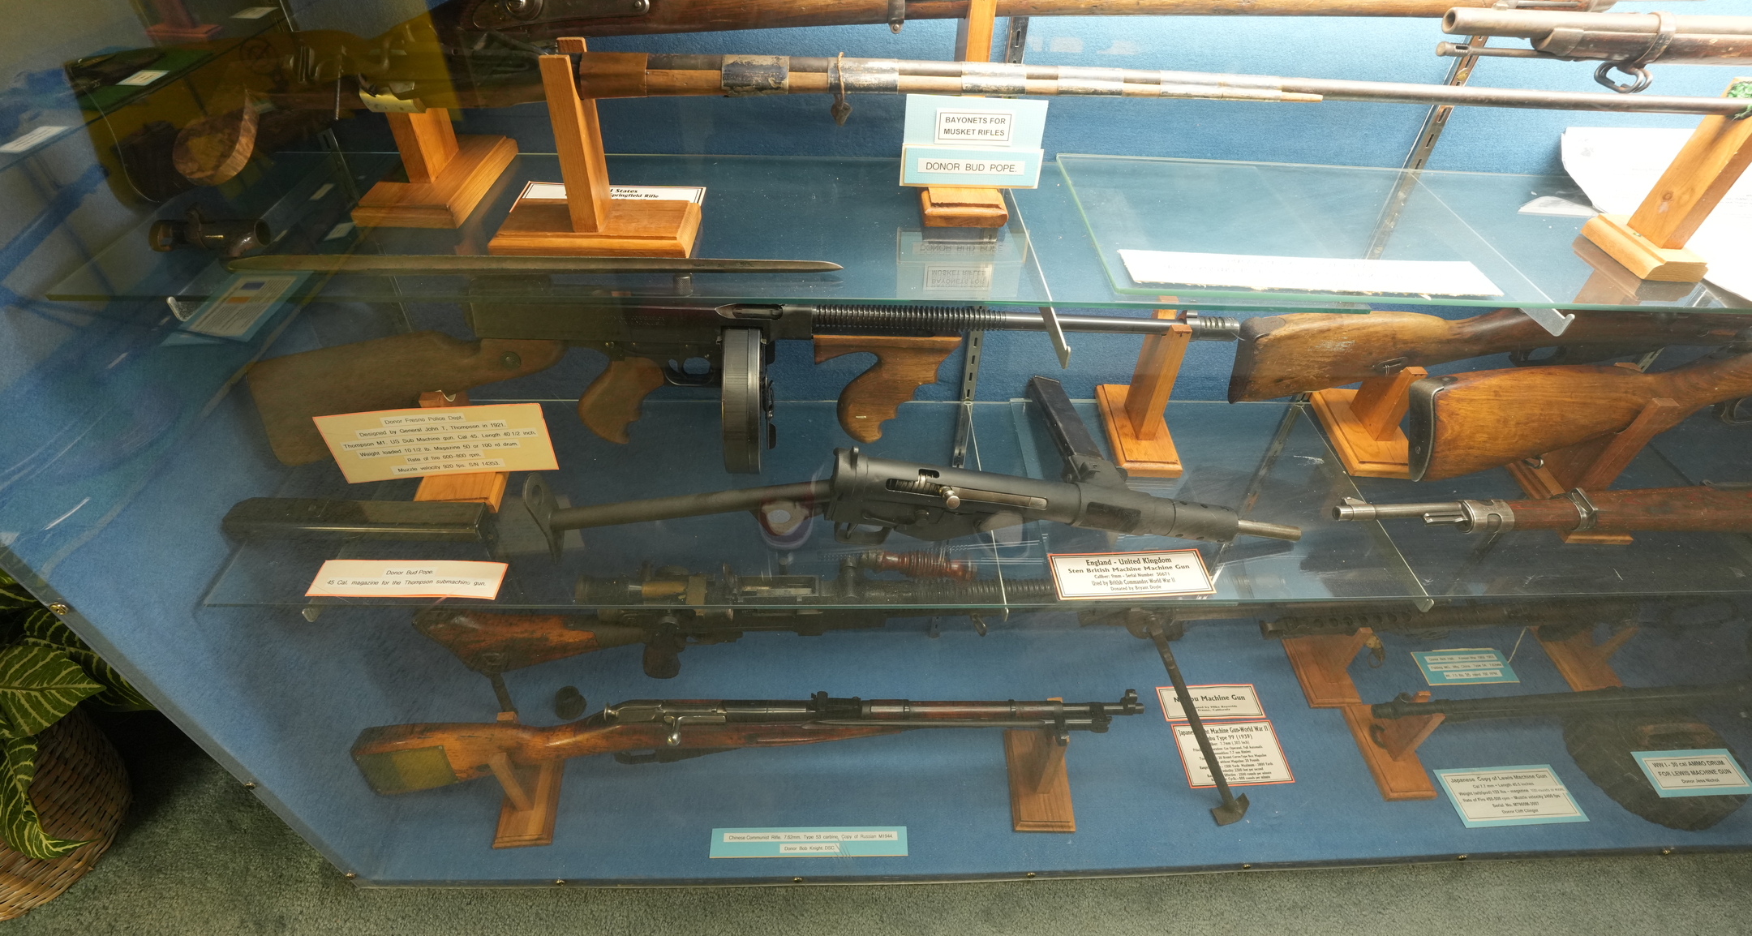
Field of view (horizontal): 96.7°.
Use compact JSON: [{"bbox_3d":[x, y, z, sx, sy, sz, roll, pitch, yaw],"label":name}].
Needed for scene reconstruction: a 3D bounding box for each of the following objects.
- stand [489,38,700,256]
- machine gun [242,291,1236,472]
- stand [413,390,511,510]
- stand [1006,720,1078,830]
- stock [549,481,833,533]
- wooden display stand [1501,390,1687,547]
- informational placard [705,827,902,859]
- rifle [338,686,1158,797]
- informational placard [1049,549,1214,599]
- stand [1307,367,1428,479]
[{"bbox_3d":[-0.205,-0.224,0.547,0.141,0.129,0.068,0,43,-3],"label":"stand"},{"bbox_3d":[-0.098,-0.092,0.773,0.950,0.225,0.140,-1,43,-10],"label":"machine gun"},{"bbox_3d":[-0.410,-0.040,0.781,0.081,0.097,0.140,2,43,-2],"label":"stand"},{"bbox_3d":[0.237,0.395,1.083,0.083,0.172,0.150,0,43,-3],"label":"stand"},{"bbox_3d":[-0.172,0.036,0.724,0.266,0.026,0.026,-6,43,1],"label":"stock"},{"bbox_3d":[0.763,-0.027,0.817,0.070,0.156,0.147,2,43,0],"label":"wooden display stand"},{"bbox_3d":[-0.088,0.496,1.033,0.259,0.005,0.039,0,43,-2],"label":"informational placard"},{"bbox_3d":[-0.157,0.361,1.012,1.020,0.200,0.072,1,36,-4],"label":"rifle"},{"bbox_3d":[0.252,0.102,0.768,0.154,0.005,0.059,0,45,-2],"label":"informational placard"},{"bbox_3d":[0.567,-0.073,0.867,0.085,0.109,0.138,5,43,2],"label":"stand"}]

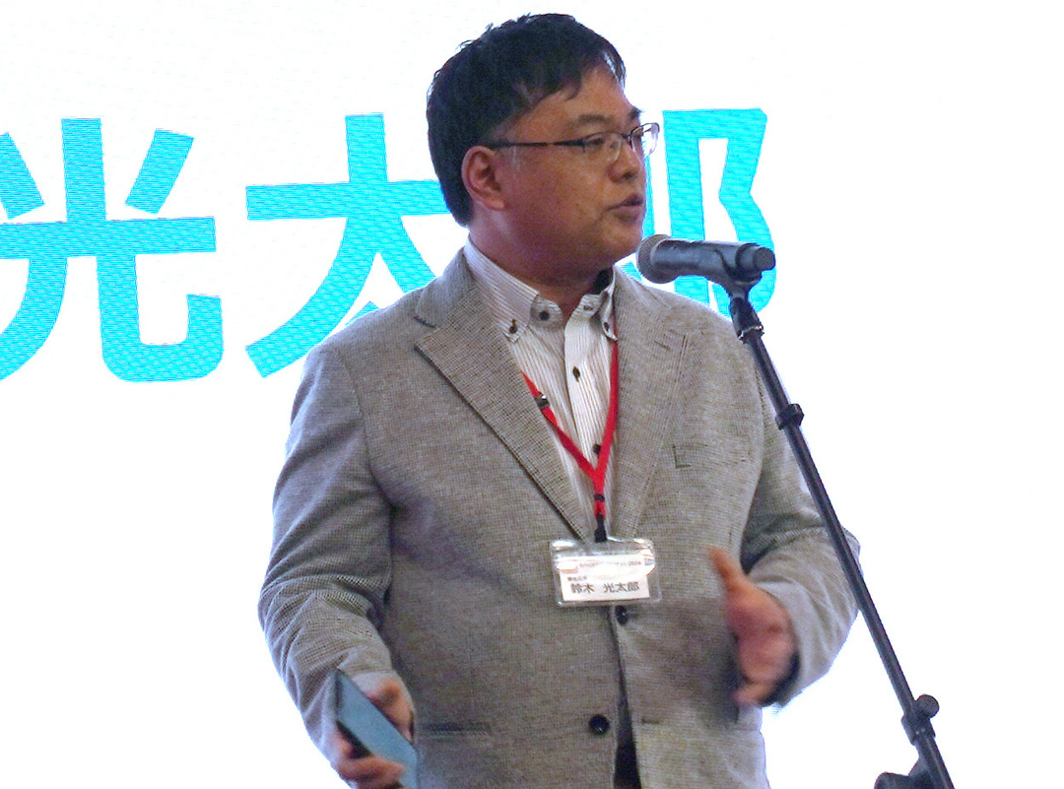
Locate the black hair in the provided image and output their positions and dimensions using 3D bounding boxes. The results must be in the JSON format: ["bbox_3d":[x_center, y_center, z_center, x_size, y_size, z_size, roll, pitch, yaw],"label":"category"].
[{"bbox_3d":[-0.006,-0.287,1.685,0.217,0.217,0.187,-2,7,36],"label":"black hair"}]

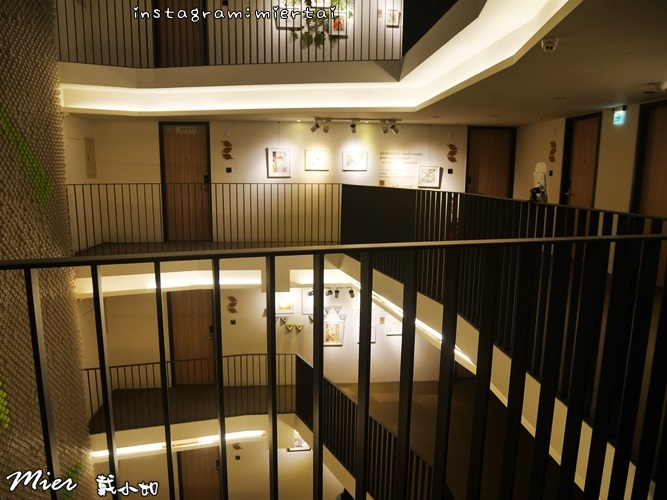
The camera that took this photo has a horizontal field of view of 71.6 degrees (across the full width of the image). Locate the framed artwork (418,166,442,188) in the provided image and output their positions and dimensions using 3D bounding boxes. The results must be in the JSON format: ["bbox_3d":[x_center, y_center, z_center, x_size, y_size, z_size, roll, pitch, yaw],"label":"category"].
[{"bbox_3d":[1.827,-1.384,8.798,0.397,0.416,0.040,0,9,-4],"label":"framed artwork"}]

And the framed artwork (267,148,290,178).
[{"bbox_3d":[-1.004,-1.617,8.585,0.404,0.534,0.040,0,9,-4],"label":"framed artwork"}]

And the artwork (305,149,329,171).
[{"bbox_3d":[-0.307,-1.670,8.620,0.439,0.389,0.040,0,9,-4],"label":"artwork"}]

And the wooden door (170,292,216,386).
[{"bbox_3d":[-2.748,1.620,9.022,0.920,2.200,0.100,0,9,-4],"label":"wooden door"}]

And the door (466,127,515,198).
[{"bbox_3d":[3.002,-1.253,8.942,0.930,2.200,0.100,0,9,-4],"label":"door"}]

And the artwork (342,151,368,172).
[{"bbox_3d":[0.399,-1.665,8.665,0.468,0.375,0.040,0,9,-4],"label":"artwork"}]

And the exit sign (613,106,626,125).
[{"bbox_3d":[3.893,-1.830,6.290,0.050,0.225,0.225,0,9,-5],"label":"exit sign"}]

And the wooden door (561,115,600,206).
[{"bbox_3d":[3.868,-0.994,7.291,0.100,2.200,0.920,0,9,-5],"label":"wooden door"}]

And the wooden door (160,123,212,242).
[{"bbox_3d":[-2.732,-1.248,8.584,0.920,2.200,0.100,0,9,-4],"label":"wooden door"}]

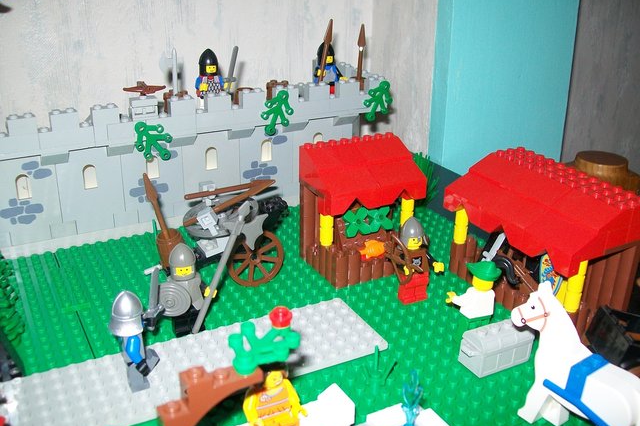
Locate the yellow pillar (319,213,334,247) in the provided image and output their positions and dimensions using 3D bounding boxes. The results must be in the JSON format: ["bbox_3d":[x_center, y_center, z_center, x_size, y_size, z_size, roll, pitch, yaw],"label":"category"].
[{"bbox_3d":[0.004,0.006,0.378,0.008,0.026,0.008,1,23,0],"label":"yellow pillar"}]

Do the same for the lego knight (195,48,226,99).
[{"bbox_3d":[-0.072,-0.086,0.427,0.024,0.045,0.016,-11,25,-26],"label":"lego knight"}]

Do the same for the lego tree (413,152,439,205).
[{"bbox_3d":[0.068,-0.023,0.472,0.029,0.041,0.029,-11,25,-26],"label":"lego tree"}]

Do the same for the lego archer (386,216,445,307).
[{"bbox_3d":[0.051,0.024,0.363,0.036,0.047,0.020,-11,26,-26],"label":"lego archer"}]

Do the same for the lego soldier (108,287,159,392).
[{"bbox_3d":[-0.078,0.052,0.280,0.022,0.047,0.023,-11,26,-26],"label":"lego soldier"}]

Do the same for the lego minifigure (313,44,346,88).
[{"bbox_3d":[0.007,-0.097,0.469,0.026,0.045,0.017,-11,26,-26],"label":"lego minifigure"}]

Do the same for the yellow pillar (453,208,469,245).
[{"bbox_3d":[0.084,0.005,0.392,0.008,0.028,0.008,-11,26,-26],"label":"yellow pillar"}]

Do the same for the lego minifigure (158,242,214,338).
[{"bbox_3d":[-0.062,0.039,0.313,0.026,0.045,0.019,-11,25,-26],"label":"lego minifigure"}]

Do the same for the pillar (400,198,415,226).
[{"bbox_3d":[0.054,-0.003,0.409,0.008,0.028,0.008,-11,26,-26],"label":"pillar"}]

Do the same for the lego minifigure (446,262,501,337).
[{"bbox_3d":[0.074,0.042,0.321,0.023,0.042,0.021,-9,24,-22],"label":"lego minifigure"}]

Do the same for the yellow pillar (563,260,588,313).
[{"bbox_3d":[0.126,0.035,0.326,0.008,0.029,0.008,-11,26,-26],"label":"yellow pillar"}]

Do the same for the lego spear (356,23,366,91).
[{"bbox_3d":[0.030,-0.110,0.479,0.006,0.050,0.004,-11,26,-26],"label":"lego spear"}]

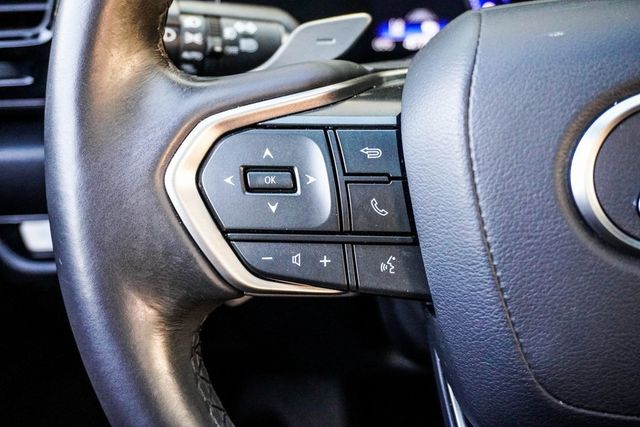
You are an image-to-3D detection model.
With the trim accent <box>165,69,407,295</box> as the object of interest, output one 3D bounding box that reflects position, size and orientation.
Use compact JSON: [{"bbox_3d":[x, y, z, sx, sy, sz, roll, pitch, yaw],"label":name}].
[{"bbox_3d":[-0.011,-0.010,0.250,0.076,0.070,0.023,-2,2,2],"label":"trim accent"}]

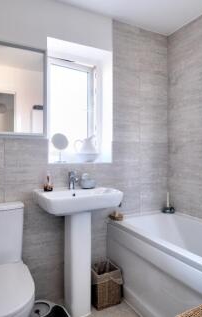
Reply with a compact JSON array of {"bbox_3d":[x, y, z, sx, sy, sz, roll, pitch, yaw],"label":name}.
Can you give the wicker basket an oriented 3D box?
[{"bbox_3d":[0.034,0.968,1.660,0.200,0.275,0.190,0,0,-27],"label":"wicker basket"}]

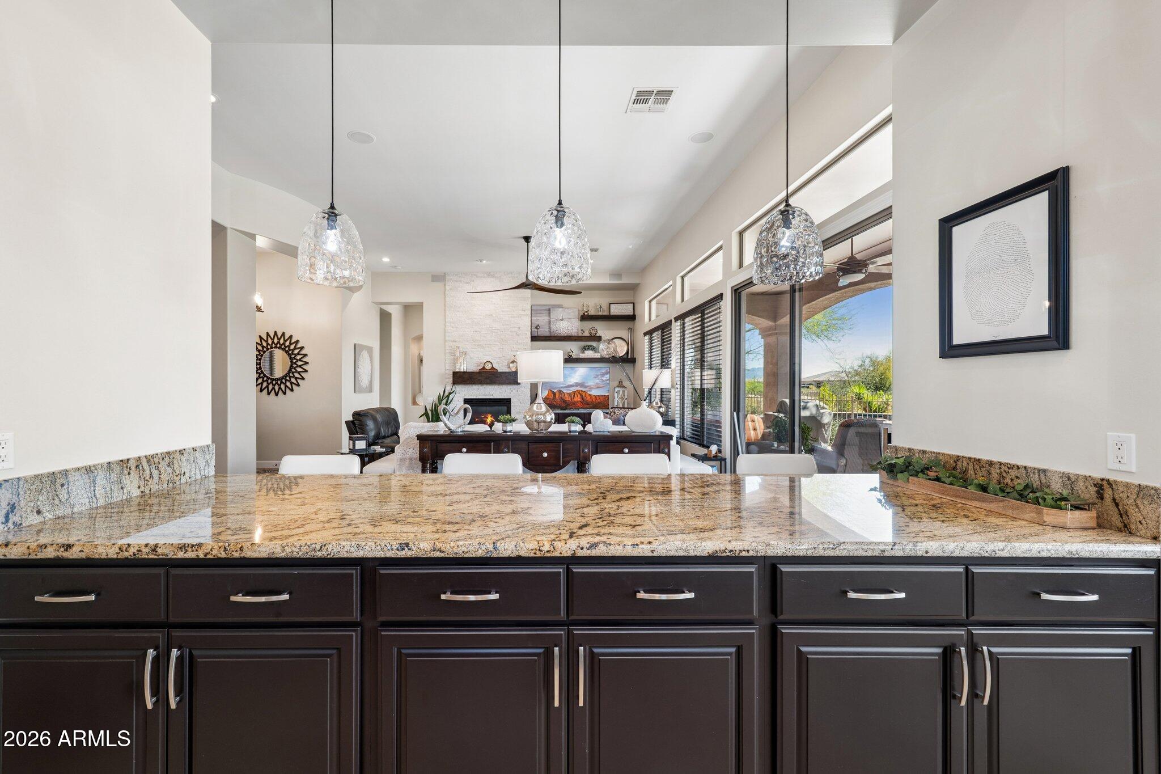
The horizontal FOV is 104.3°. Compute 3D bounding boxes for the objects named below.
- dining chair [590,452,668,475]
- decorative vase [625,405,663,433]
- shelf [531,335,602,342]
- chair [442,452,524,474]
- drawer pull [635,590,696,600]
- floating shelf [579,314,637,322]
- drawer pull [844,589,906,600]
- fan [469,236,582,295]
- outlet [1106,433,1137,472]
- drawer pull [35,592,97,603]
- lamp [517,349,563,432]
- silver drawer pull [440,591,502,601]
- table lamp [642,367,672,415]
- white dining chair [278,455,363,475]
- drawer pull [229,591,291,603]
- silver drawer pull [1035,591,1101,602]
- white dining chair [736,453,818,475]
[{"bbox_3d":[0.292,0.864,2.330,0.465,0.980,0.500,0,0,0],"label":"dining chair"},{"bbox_3d":[0.606,0.285,4.290,0.358,0.292,0.358,0,0,0],"label":"decorative vase"},{"bbox_3d":[-0.300,-1.024,9.620,1.480,0.105,0.270,0,0,0],"label":"shelf"},{"bbox_3d":[-0.552,0.870,2.440,0.470,0.975,0.510,0,0,-2],"label":"chair"},{"bbox_3d":[0.242,0.595,1.289,0.164,0.013,0.034,0,0,0],"label":"drawer pull"},{"bbox_3d":[0.588,-1.445,9.500,1.130,0.097,0.250,0,0,-2],"label":"floating shelf"},{"bbox_3d":[0.831,0.586,1.280,0.164,0.014,0.036,0,0,0],"label":"drawer pull"},{"bbox_3d":[-0.840,-1.890,6.820,1.900,0.800,1.750,0,0,0],"label":"fan"},{"bbox_3d":[1.645,0.199,1.373,0.007,0.115,0.071,0,0,-5],"label":"outlet"},{"bbox_3d":[-1.460,0.601,1.289,0.164,0.013,0.034,0,0,0],"label":"drawer pull"},{"bbox_3d":[-0.371,0.029,4.200,0.430,0.762,0.430,0,0,0],"label":"lamp"},{"bbox_3d":[-0.312,0.596,1.289,0.164,0.013,0.034,0,0,0],"label":"silver drawer pull"},{"bbox_3d":[1.168,0.090,6.850,0.435,0.785,0.435,0,0,0],"label":"table lamp"},{"bbox_3d":[-1.500,0.870,2.440,0.470,0.975,0.510,0,0,-2],"label":"white dining chair"},{"bbox_3d":[-0.908,0.601,1.289,0.164,0.013,0.034,0,0,0],"label":"drawer pull"},{"bbox_3d":[1.372,0.592,1.280,0.164,0.014,0.036,0,0,0],"label":"silver drawer pull"},{"bbox_3d":[1.118,0.864,2.330,0.465,0.980,0.500,0,0,0],"label":"white dining chair"}]

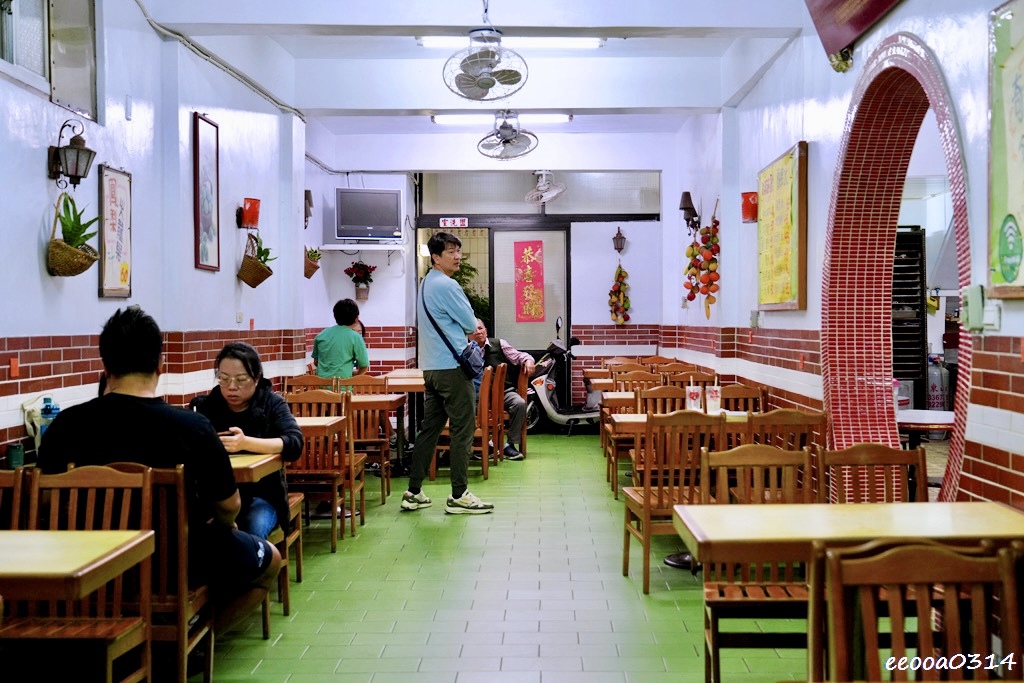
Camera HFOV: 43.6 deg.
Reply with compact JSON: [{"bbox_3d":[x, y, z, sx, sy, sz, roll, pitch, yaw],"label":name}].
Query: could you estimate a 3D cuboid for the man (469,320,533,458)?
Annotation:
[{"bbox_3d":[-0.105,0.413,11.514,0.620,1.260,0.720,0,1,9],"label":"man"}]

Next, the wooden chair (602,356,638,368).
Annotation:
[{"bbox_3d":[1.050,0.580,12.250,0.430,0.850,0.480,0,1,1],"label":"wooden chair"}]

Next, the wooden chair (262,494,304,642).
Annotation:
[{"bbox_3d":[-1.128,0.756,5.391,0.420,0.860,0.480,0,1,1],"label":"wooden chair"}]

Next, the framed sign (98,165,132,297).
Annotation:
[{"bbox_3d":[-2.046,-0.554,6.637,0.030,0.660,0.450,0,1,1],"label":"framed sign"}]

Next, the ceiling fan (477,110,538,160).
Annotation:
[{"bbox_3d":[-0.033,-1.690,10.500,0.500,0.410,0.490,0,1,1],"label":"ceiling fan"}]

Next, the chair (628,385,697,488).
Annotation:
[{"bbox_3d":[0.924,0.708,7.400,0.430,0.850,0.480,0,1,1],"label":"chair"}]

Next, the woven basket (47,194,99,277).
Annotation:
[{"bbox_3d":[-1.788,-0.435,5.209,0.140,0.330,0.220,0,1,1],"label":"woven basket"}]

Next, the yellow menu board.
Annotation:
[{"bbox_3d":[1.675,-0.675,8.013,0.050,0.950,1.420,0,1,1],"label":"yellow menu board"}]

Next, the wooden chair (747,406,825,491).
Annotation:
[{"bbox_3d":[1.277,0.726,6.125,0.410,0.860,0.470,0,1,1],"label":"wooden chair"}]

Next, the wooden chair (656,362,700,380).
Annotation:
[{"bbox_3d":[1.414,0.622,10.752,0.410,0.860,0.470,0,1,1],"label":"wooden chair"}]

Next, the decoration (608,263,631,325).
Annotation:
[{"bbox_3d":[1.106,-0.494,13.170,0.225,0.640,0.140,0,1,1],"label":"decoration"}]

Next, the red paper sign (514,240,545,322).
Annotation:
[{"bbox_3d":[0.188,-0.629,13.488,0.300,0.860,0.010,0,1,1],"label":"red paper sign"}]

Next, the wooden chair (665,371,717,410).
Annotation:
[{"bbox_3d":[1.310,0.661,9.120,0.430,0.850,0.480,0,1,1],"label":"wooden chair"}]

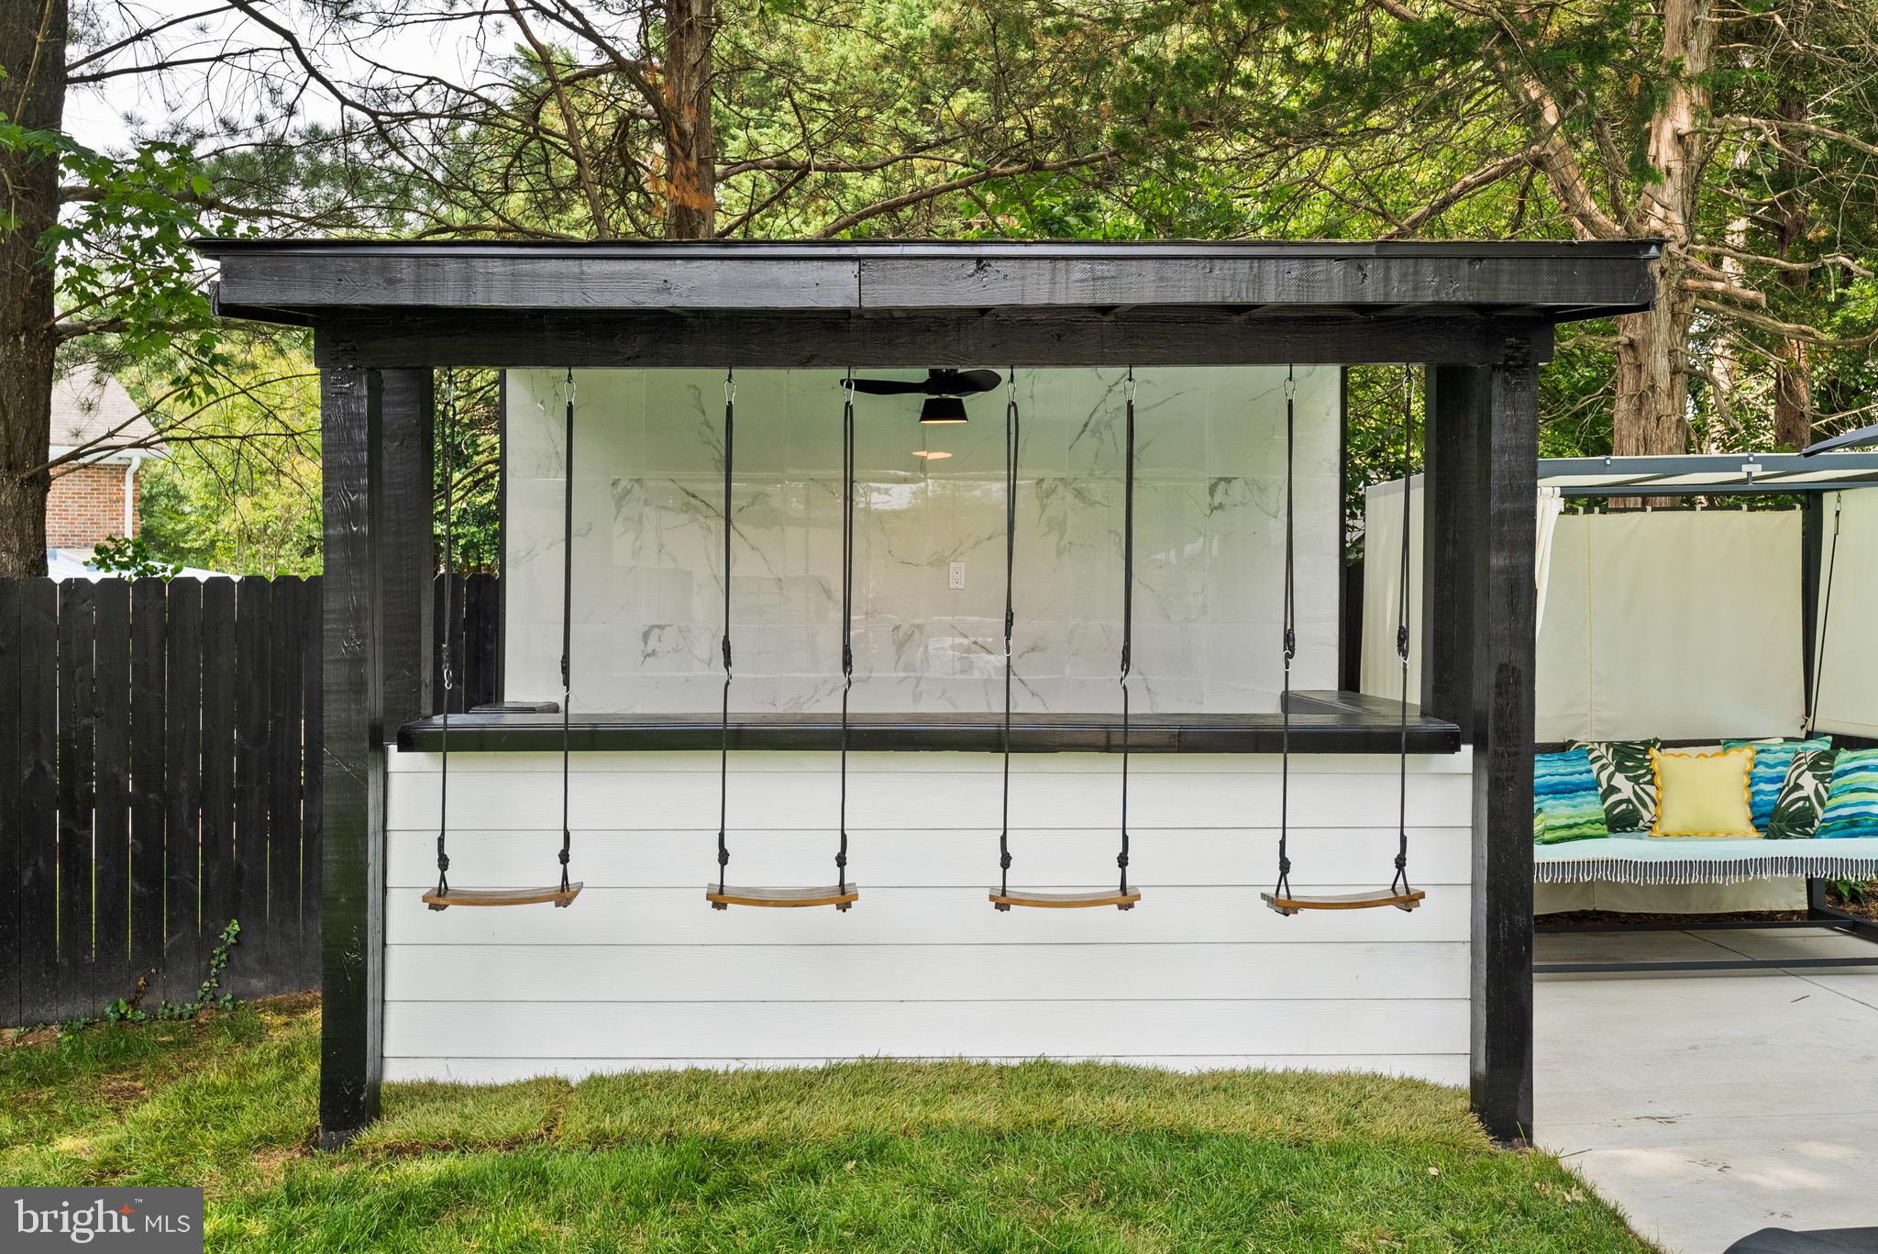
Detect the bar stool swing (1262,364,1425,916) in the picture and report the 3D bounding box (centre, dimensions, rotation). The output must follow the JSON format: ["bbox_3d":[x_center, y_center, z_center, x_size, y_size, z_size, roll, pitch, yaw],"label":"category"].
[{"bbox_3d":[1.235,0.035,5.550,0.455,1.640,0.200,0,1,0],"label":"bar stool swing"}]

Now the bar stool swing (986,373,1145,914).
[{"bbox_3d":[0.387,0.031,5.550,0.455,1.640,0.200,0,1,0],"label":"bar stool swing"}]

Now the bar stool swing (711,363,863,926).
[{"bbox_3d":[-0.460,0.031,5.550,0.455,1.640,0.200,0,1,0],"label":"bar stool swing"}]

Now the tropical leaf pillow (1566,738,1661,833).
[{"bbox_3d":[3.250,0.775,8.830,0.440,0.460,0.150,0,-12,0],"label":"tropical leaf pillow"}]

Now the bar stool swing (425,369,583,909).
[{"bbox_3d":[-1.308,0.031,5.550,0.455,1.640,0.200,0,1,0],"label":"bar stool swing"}]

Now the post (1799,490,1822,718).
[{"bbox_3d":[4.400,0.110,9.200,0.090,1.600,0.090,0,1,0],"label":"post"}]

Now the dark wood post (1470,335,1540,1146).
[{"bbox_3d":[1.725,0.338,5.570,0.145,2.430,0.145,0,1,0],"label":"dark wood post"}]

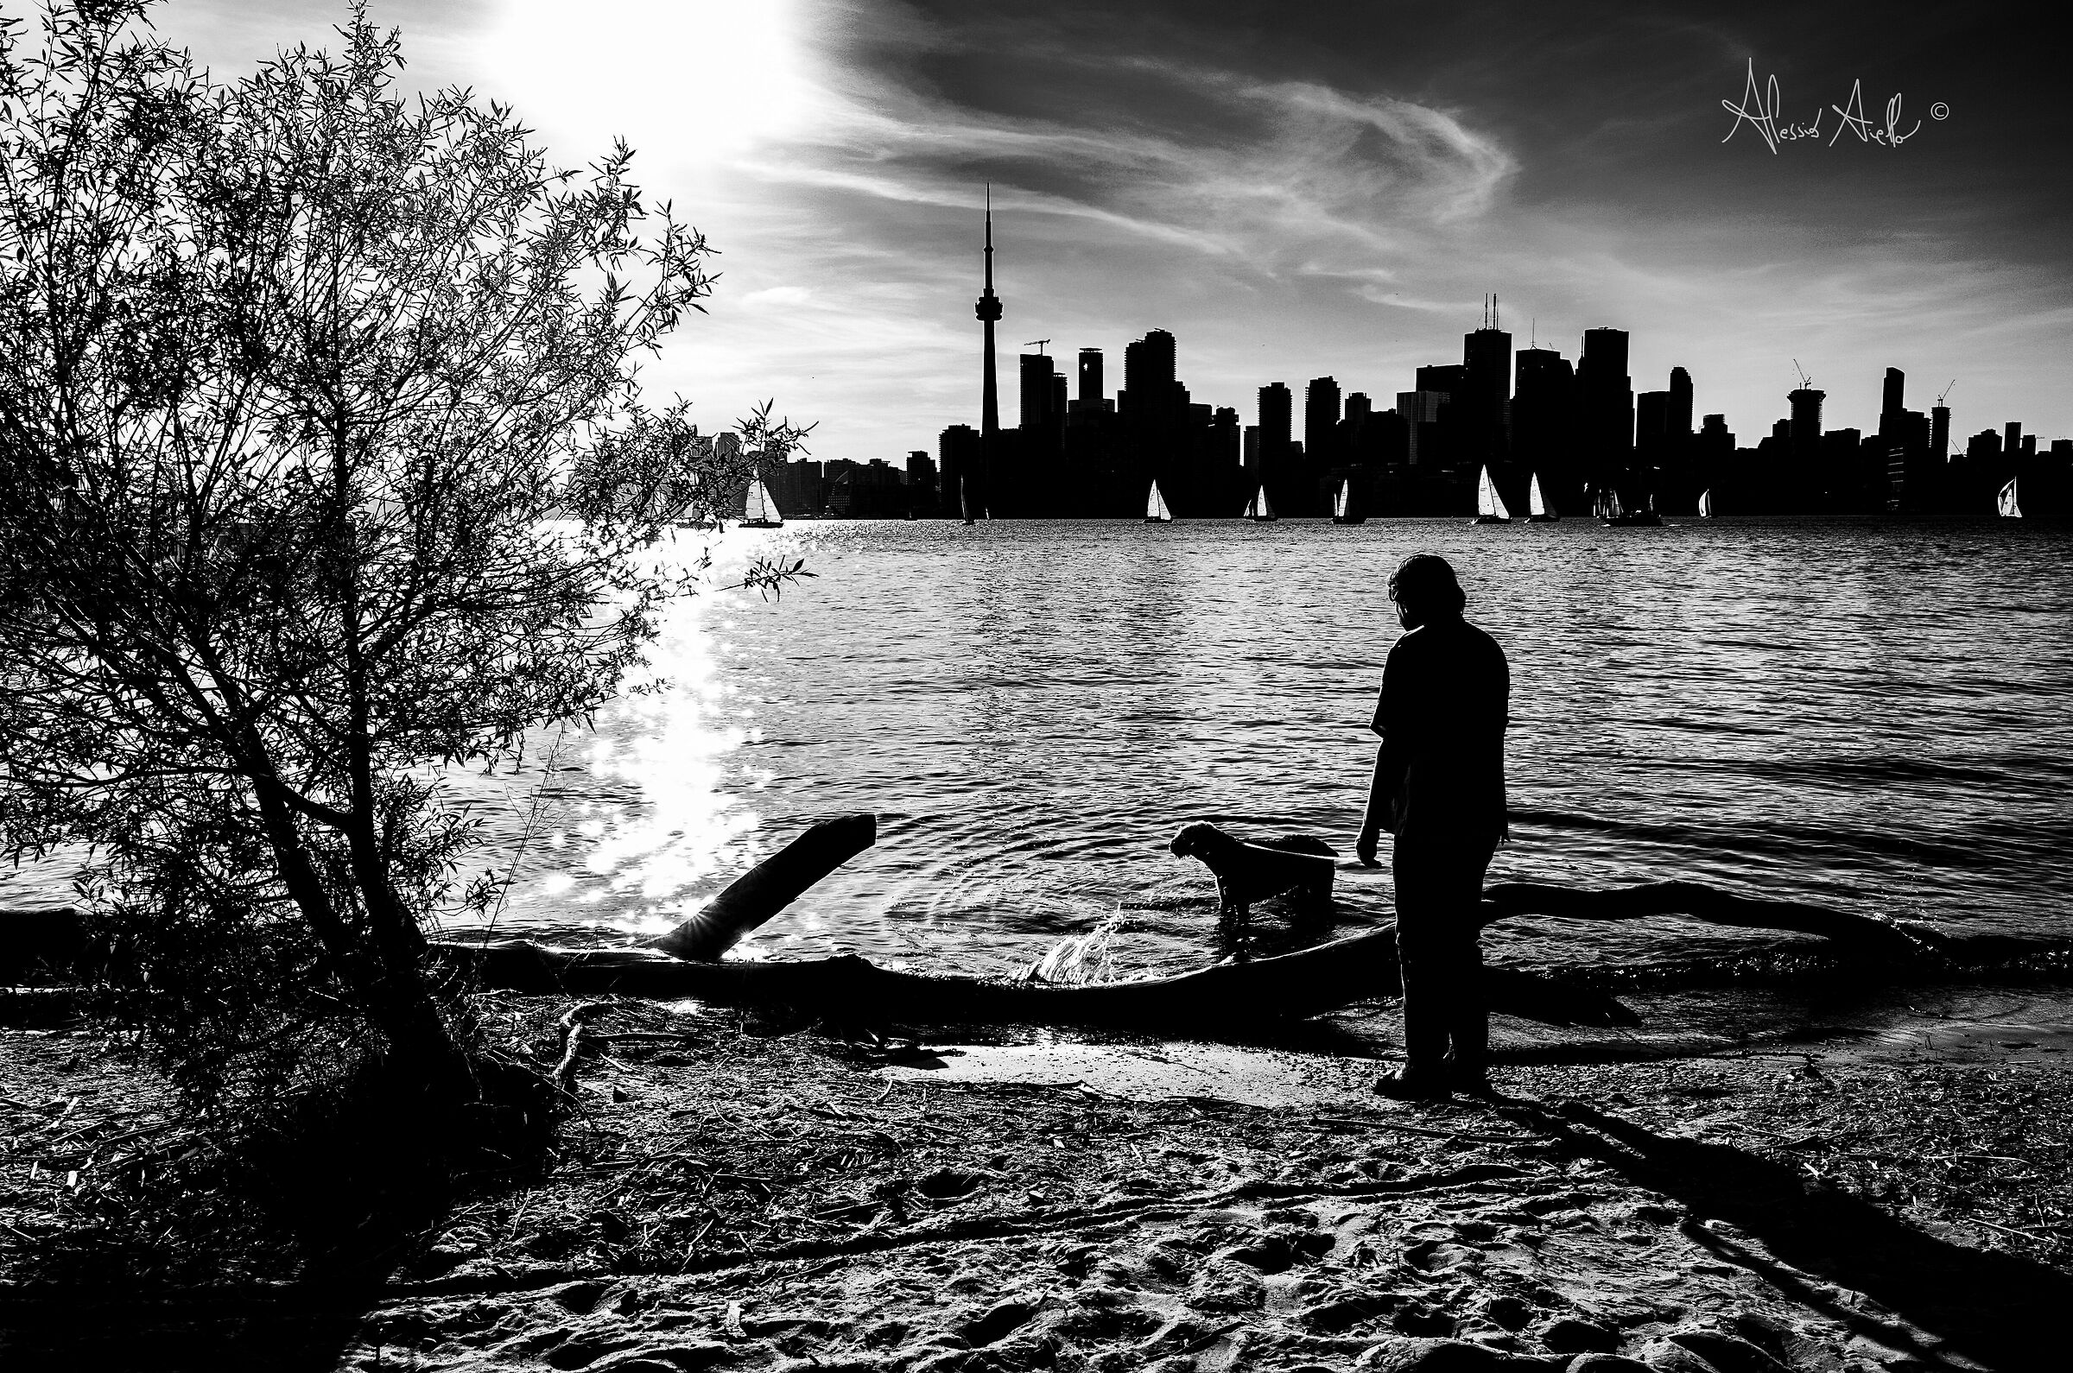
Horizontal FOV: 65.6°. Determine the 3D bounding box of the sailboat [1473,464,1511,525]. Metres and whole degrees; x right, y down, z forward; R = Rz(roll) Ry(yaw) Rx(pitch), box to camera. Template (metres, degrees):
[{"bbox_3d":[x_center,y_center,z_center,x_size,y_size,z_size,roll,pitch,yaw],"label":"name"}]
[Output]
[{"bbox_3d":[107.361,-45.546,380.563,9.600,14.000,3.000,-2,6,-12],"label":"sailboat"}]

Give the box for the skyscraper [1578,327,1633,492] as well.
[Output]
[{"bbox_3d":[900.227,-418.655,2531.265,57.000,272.000,52.000,4,7,34],"label":"skyscraper"}]

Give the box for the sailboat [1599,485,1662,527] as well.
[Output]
[{"bbox_3d":[107.375,-32.792,288.962,11.300,7.800,3.400,1,6,15],"label":"sailboat"}]

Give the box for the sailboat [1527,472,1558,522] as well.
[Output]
[{"bbox_3d":[138.968,-51.818,440.739,9.300,13.600,2.900,-1,6,-5],"label":"sailboat"}]

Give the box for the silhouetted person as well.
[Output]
[{"bbox_3d":[1.252,0.439,5.094,0.500,1.710,0.370,-6,8,-43],"label":"silhouetted person"}]

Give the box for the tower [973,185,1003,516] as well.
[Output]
[{"bbox_3d":[-82.153,-565.348,2696.456,54.000,553.000,54.000,0,6,0],"label":"tower"}]

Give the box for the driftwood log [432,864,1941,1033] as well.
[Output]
[{"bbox_3d":[0.685,1.057,6.748,6.450,0.500,0.950,0,6,0],"label":"driftwood log"}]

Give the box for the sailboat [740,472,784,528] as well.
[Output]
[{"bbox_3d":[-57.878,-39.702,337.814,9.400,12.800,3.000,0,6,-2],"label":"sailboat"}]

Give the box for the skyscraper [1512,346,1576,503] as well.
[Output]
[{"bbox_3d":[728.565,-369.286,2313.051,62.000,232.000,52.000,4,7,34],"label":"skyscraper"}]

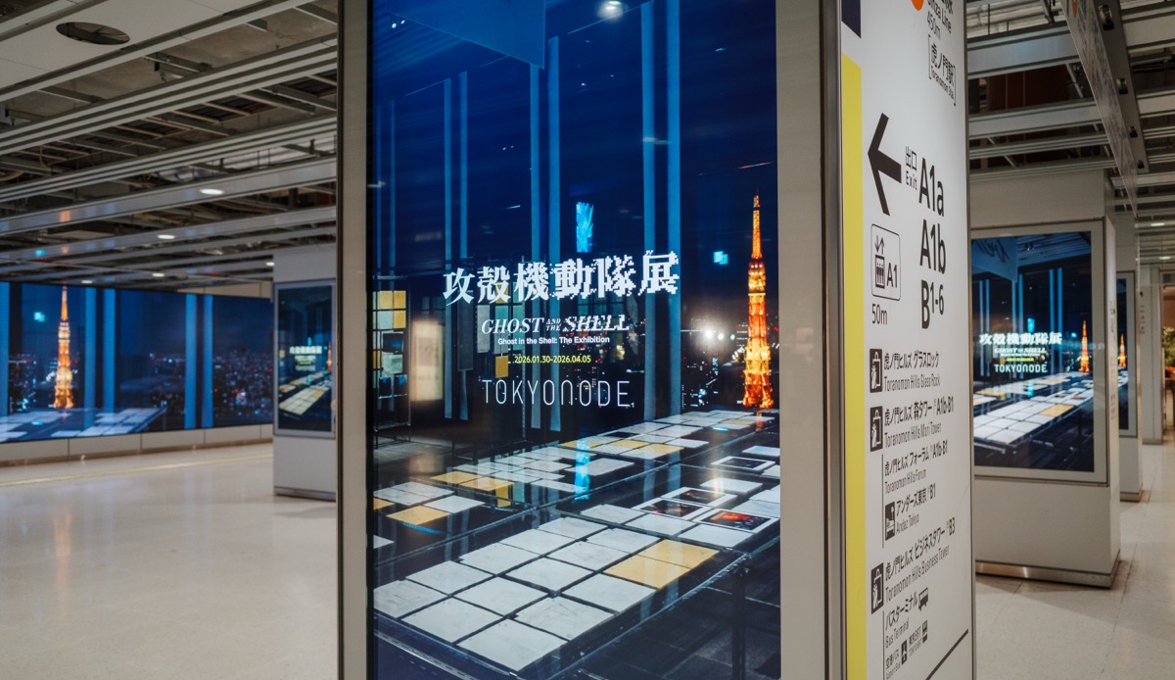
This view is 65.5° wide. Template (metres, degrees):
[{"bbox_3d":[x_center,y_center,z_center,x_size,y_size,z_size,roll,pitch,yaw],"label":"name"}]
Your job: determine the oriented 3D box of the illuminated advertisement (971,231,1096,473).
[{"bbox_3d":[3.068,0.092,6.521,0.934,1.660,0.070,-1,-1,33],"label":"illuminated advertisement"}]

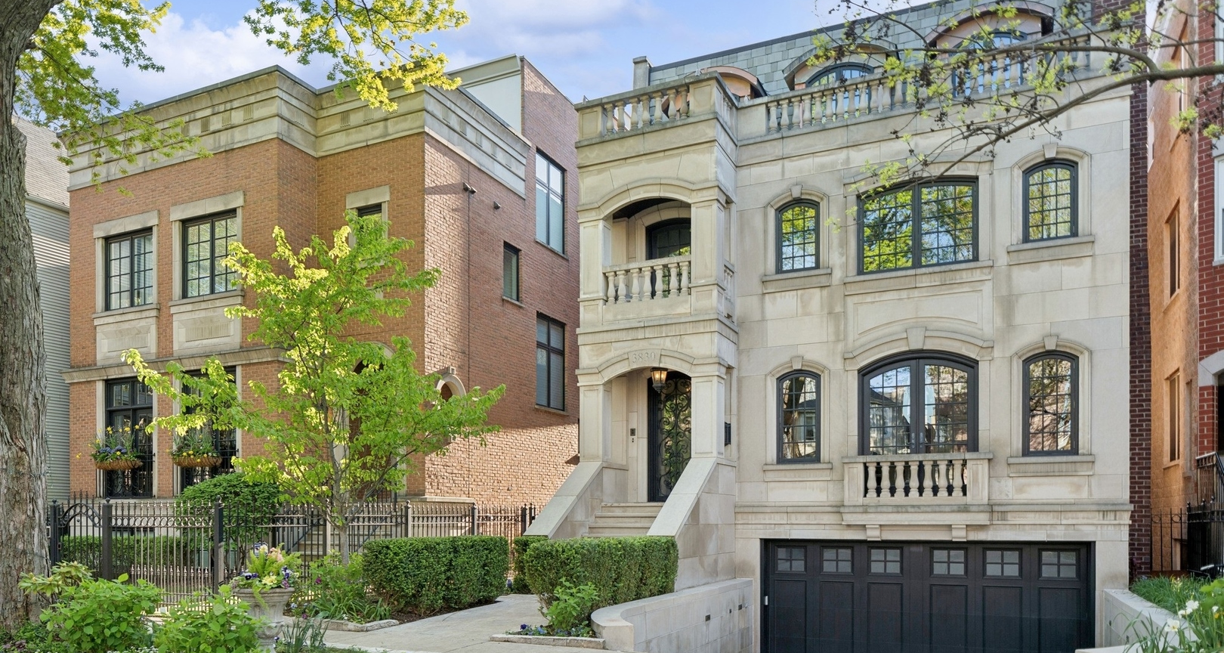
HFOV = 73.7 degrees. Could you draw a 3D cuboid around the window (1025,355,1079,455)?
[{"bbox_3d":[7.369,1.293,13.700,0.810,1.730,0.160,-2,-6,26],"label":"window"}]

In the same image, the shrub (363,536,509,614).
[{"bbox_3d":[-2.708,3.938,13.125,0.850,1.020,2.400,-1,-3,24],"label":"shrub"}]

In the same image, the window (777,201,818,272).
[{"bbox_3d":[3.556,-1.719,15.600,0.780,1.370,0.160,-2,-6,26],"label":"window"}]

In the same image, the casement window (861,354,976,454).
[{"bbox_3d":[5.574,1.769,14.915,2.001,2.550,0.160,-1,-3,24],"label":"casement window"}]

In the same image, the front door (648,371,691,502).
[{"bbox_3d":[1.253,2.276,16.896,1.100,2.750,0.140,-1,-3,24],"label":"front door"}]

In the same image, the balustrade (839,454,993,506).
[{"bbox_3d":[5.408,2.761,14.605,2.450,0.920,0.420,-1,-3,24],"label":"balustrade"}]

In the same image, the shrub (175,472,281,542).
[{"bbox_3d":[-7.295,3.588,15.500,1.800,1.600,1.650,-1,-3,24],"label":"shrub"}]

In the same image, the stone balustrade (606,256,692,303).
[{"bbox_3d":[0.676,-0.860,15.600,1.800,0.760,0.270,-2,-6,26],"label":"stone balustrade"}]

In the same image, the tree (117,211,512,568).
[{"bbox_3d":[-4.757,1.269,13.200,6.000,6.300,5.500,-2,-6,26],"label":"tree"}]

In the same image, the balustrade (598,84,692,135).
[{"bbox_3d":[0.668,-4.071,15.623,1.870,0.720,0.250,-1,-3,24],"label":"balustrade"}]

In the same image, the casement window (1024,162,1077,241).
[{"bbox_3d":[7.539,-2.146,14.023,0.830,1.370,0.150,-1,-3,24],"label":"casement window"}]

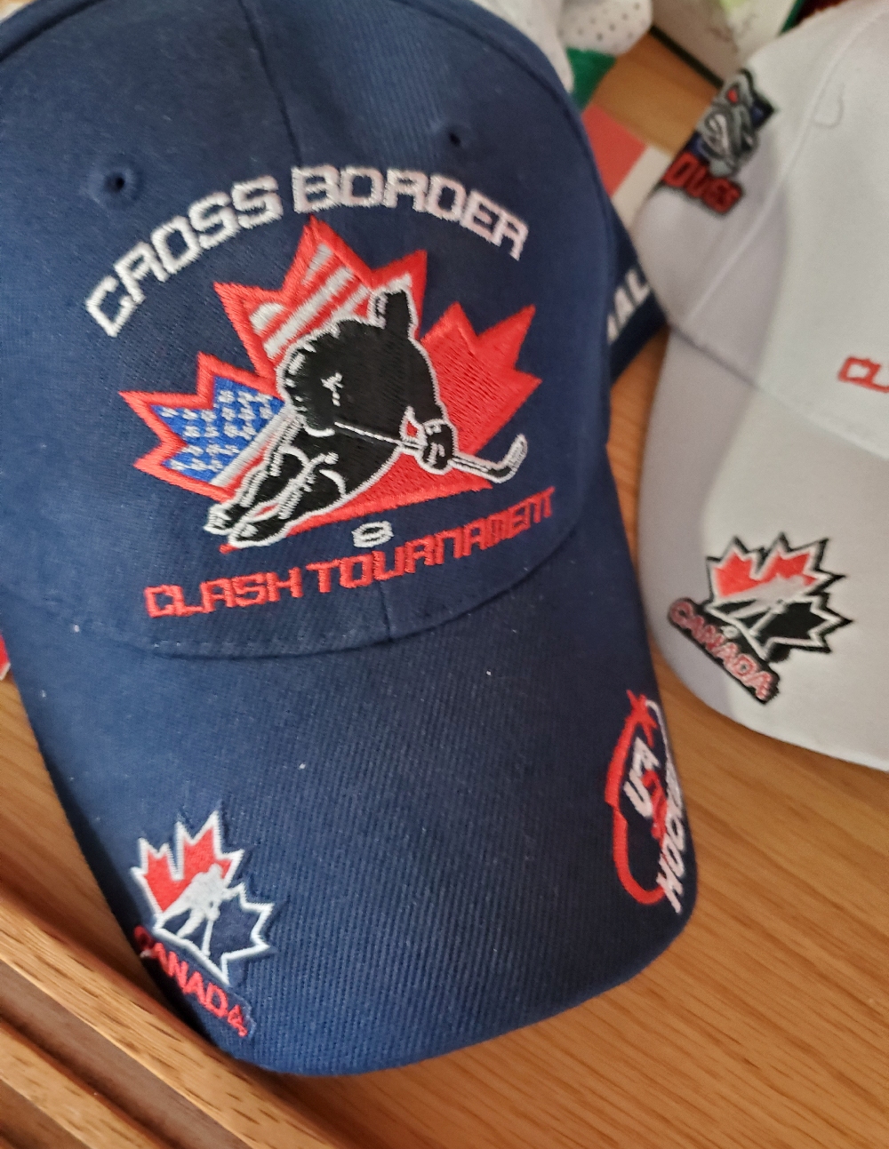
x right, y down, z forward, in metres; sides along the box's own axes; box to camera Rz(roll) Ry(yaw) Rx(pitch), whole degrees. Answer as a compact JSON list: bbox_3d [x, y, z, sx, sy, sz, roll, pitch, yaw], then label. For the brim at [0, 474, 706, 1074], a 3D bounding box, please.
[{"bbox_3d":[-0.011,0.030,0.197,0.165,0.050,0.126,-13,68,-15],"label":"brim"}]

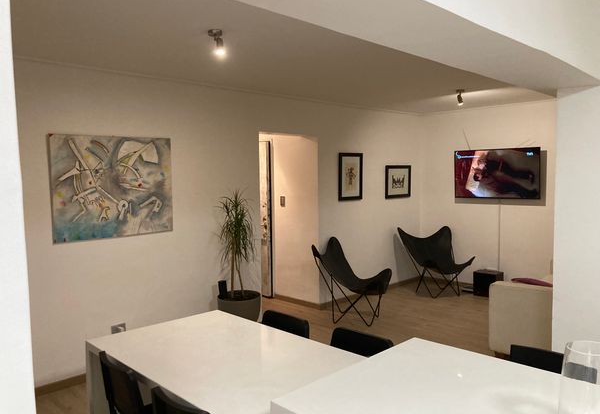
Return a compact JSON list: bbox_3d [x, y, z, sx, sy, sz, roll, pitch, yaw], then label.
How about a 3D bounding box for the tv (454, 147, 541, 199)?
[{"bbox_3d":[2.547,-0.426,6.303,0.060,0.633,1.120,-5,6,-44],"label":"tv"}]

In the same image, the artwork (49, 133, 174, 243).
[{"bbox_3d":[-1.481,-0.159,3.918,1.000,0.817,0.030,-5,6,-44],"label":"artwork"}]

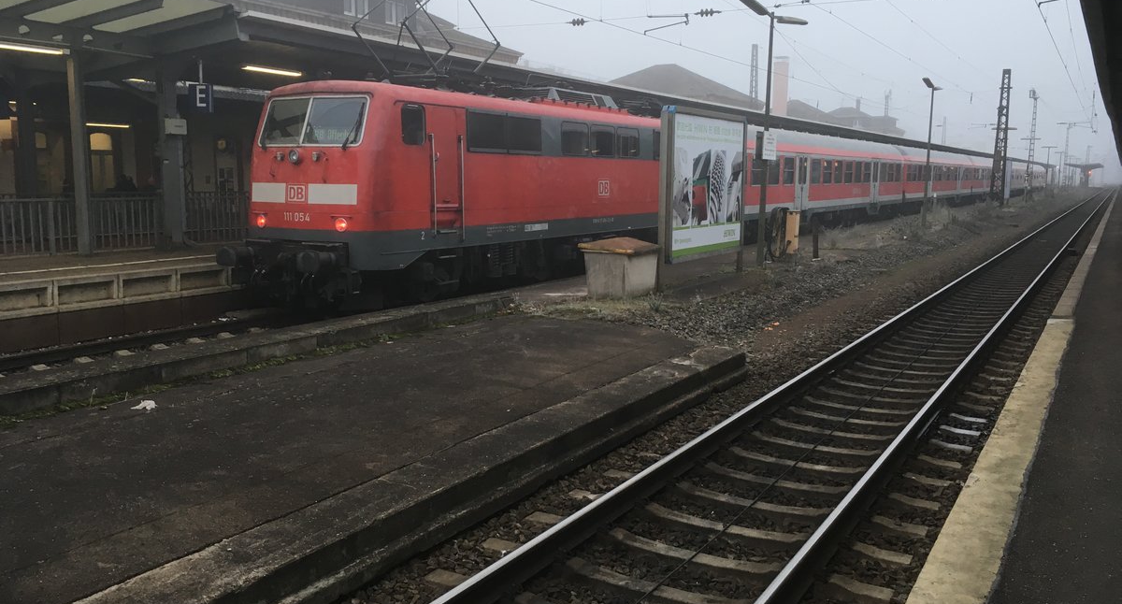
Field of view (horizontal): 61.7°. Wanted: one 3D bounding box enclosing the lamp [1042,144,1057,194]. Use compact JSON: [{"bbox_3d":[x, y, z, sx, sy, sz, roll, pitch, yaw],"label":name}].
[{"bbox_3d":[56.752,-15.290,109.573,1.750,5.500,0.330,5,9,30],"label":"lamp"}]

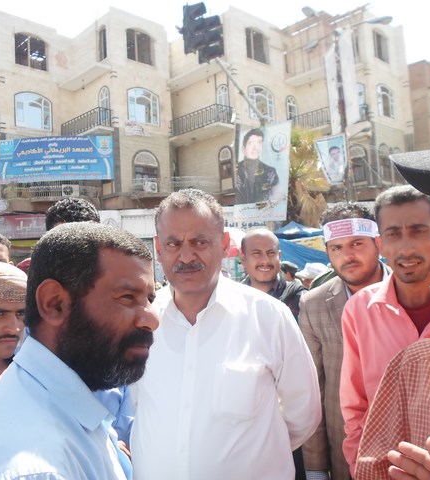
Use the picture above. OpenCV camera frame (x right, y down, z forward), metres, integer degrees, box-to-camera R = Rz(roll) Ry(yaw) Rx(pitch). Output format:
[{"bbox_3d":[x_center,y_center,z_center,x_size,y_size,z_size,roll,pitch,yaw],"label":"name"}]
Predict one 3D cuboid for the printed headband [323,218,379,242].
[{"bbox_3d":[0.434,-0.024,1.470,0.170,0.058,0.190,-13,-5,32],"label":"printed headband"}]

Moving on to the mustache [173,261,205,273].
[{"bbox_3d":[-0.060,0.062,1.080,0.072,0.025,0.026,-3,-4,3],"label":"mustache"}]

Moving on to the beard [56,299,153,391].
[{"bbox_3d":[-0.160,0.155,0.700,0.122,0.132,0.145,-4,-5,12],"label":"beard"}]

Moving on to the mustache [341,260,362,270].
[{"bbox_3d":[0.413,0.078,1.400,0.064,0.022,0.027,-14,-5,31],"label":"mustache"}]

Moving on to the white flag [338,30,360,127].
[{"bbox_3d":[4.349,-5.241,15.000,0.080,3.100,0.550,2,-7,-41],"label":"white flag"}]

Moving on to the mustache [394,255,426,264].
[{"bbox_3d":[0.495,0.049,1.170,0.070,0.023,0.027,-9,-4,22],"label":"mustache"}]

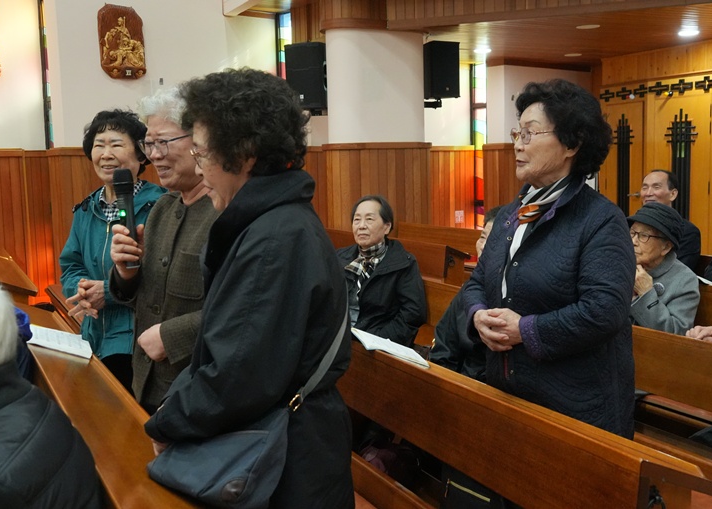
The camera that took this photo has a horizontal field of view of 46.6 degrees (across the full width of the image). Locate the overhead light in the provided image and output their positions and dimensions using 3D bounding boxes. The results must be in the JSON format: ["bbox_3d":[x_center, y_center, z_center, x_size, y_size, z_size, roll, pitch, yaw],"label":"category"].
[{"bbox_3d":[3.178,-2.117,7.900,0.200,0.050,0.200,2,7,24],"label":"overhead light"}]

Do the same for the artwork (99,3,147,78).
[{"bbox_3d":[-1.901,-1.738,6.750,0.400,0.590,0.100,-6,8,-37],"label":"artwork"}]

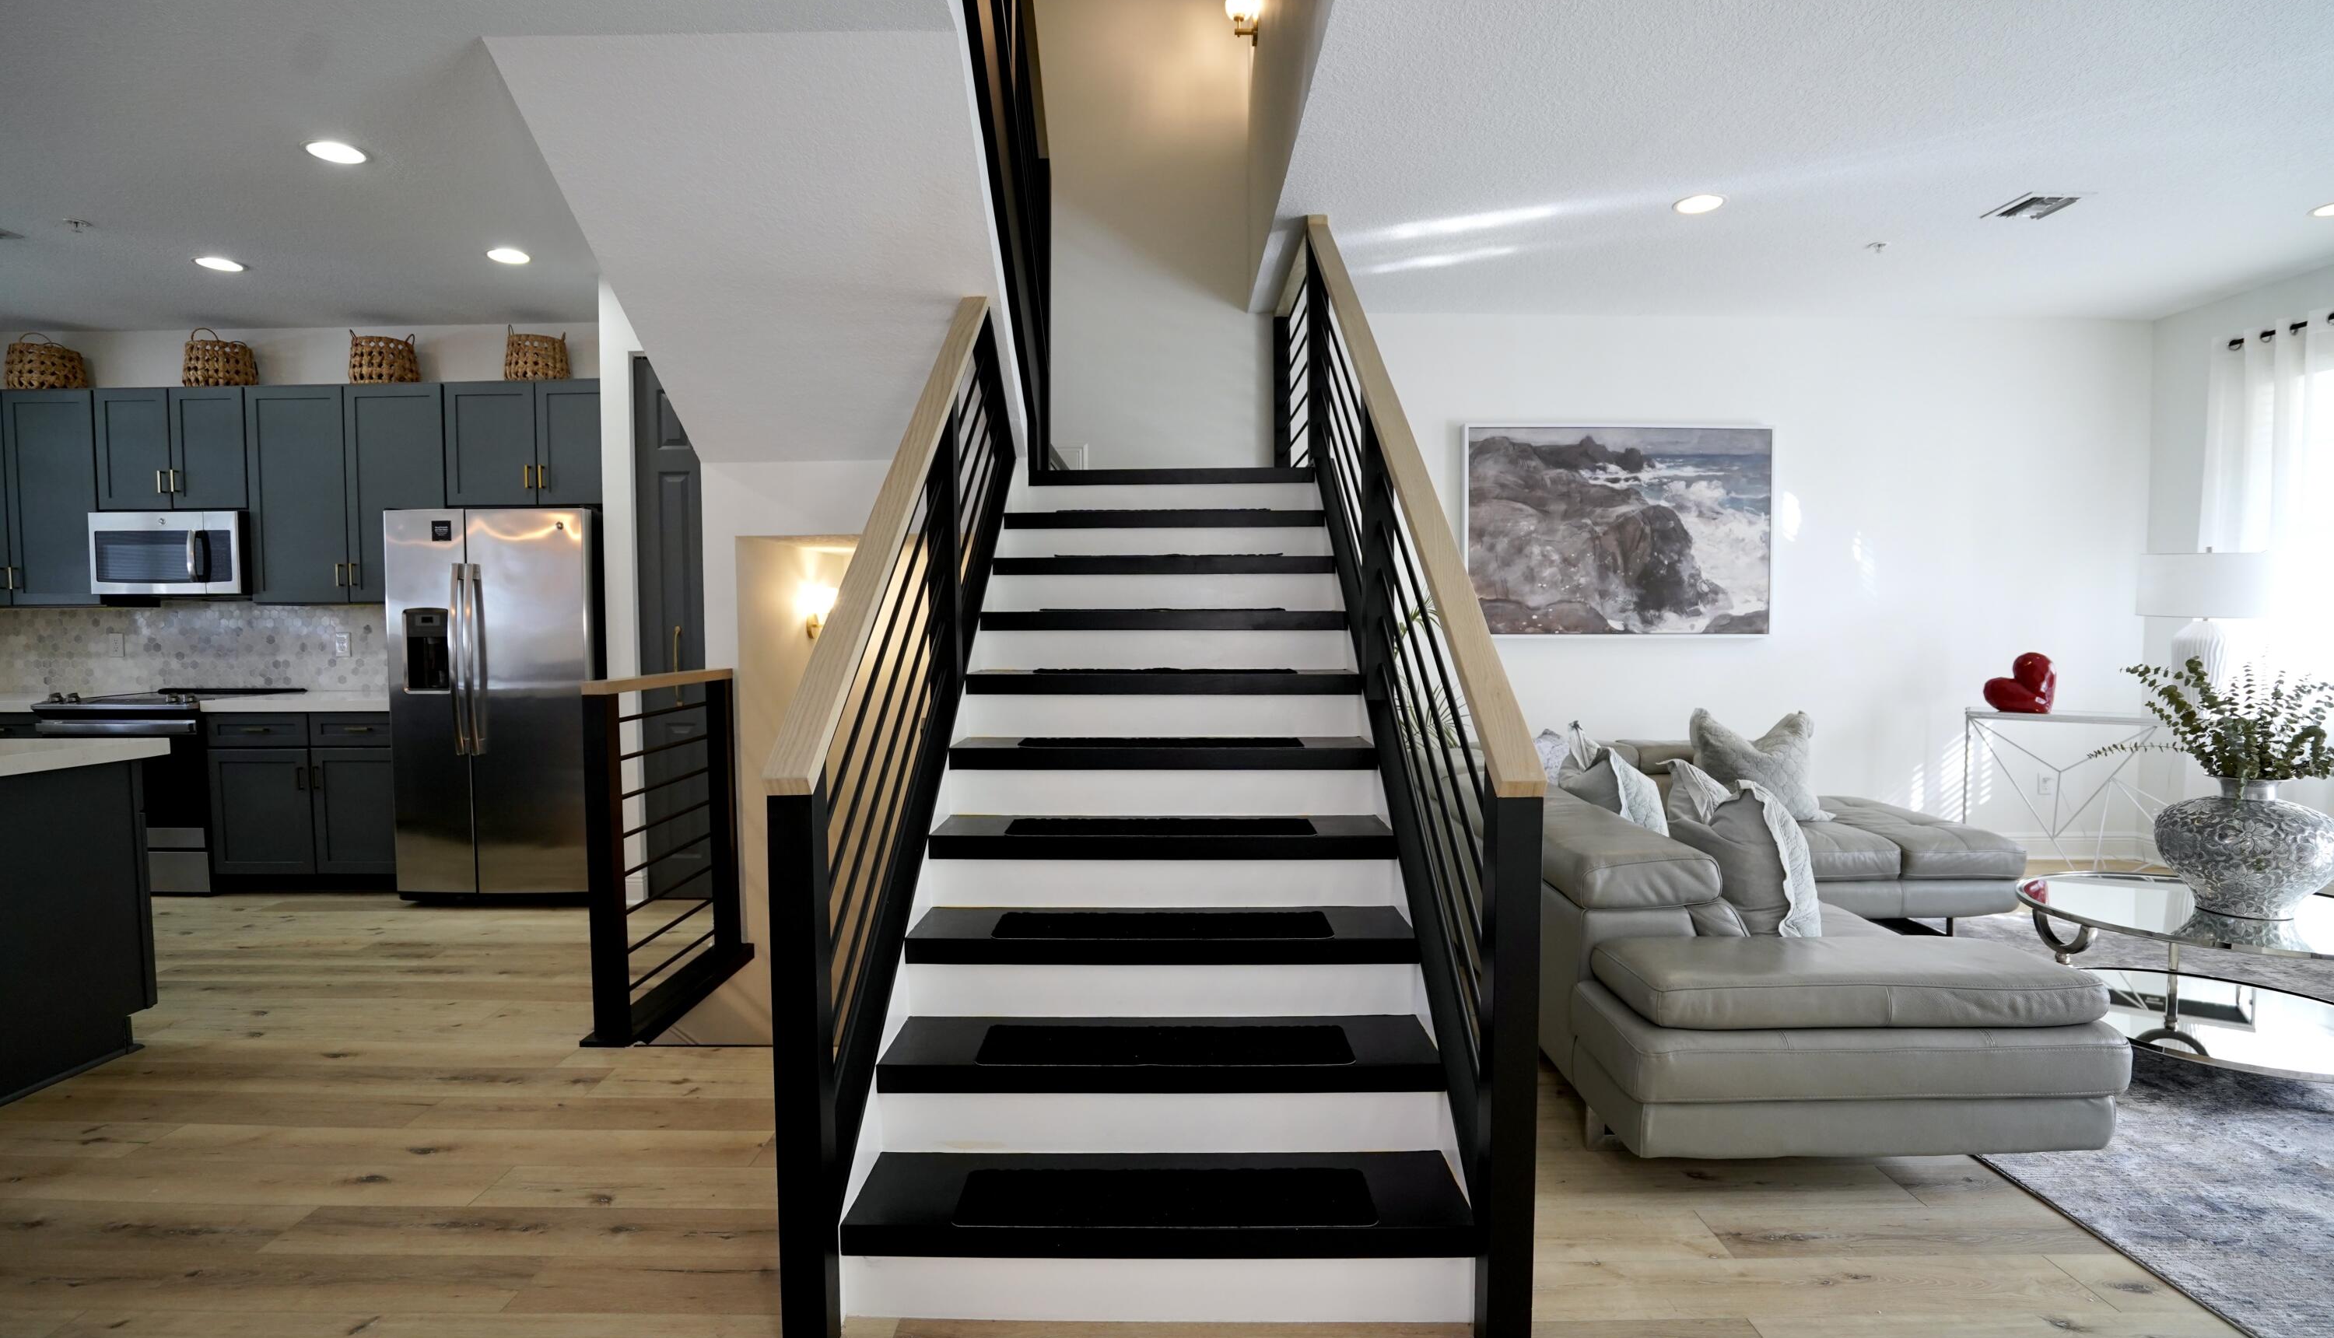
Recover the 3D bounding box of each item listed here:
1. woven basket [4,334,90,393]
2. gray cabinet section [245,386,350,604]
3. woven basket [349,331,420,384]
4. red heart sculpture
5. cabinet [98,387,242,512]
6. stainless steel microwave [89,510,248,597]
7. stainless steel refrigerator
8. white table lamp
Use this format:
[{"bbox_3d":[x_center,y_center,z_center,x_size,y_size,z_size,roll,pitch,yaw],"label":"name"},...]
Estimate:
[{"bbox_3d":[-5.505,-1.511,5.100,0.310,0.285,0.290,0,3,1],"label":"woven basket"},{"bbox_3d":[-4.245,-0.854,5.238,0.485,1.061,0.330,0,2,1],"label":"gray cabinet section"},{"bbox_3d":[-3.978,-1.563,5.267,0.290,0.297,0.290,0,3,0],"label":"woven basket"},{"bbox_3d":[4.205,0.068,5.117,0.290,0.295,0.160,1,3,27],"label":"red heart sculpture"},{"bbox_3d":[-4.767,-1.064,5.125,0.735,0.600,0.330,0,3,1],"label":"cabinet"},{"bbox_3d":[-4.697,-0.550,5.070,0.745,0.420,0.400,0,3,1],"label":"stainless steel microwave"},{"bbox_3d":[-2.988,0.160,4.970,0.905,1.750,0.780,0,3,1],"label":"stainless steel refrigerator"},{"bbox_3d":[4.728,-0.155,4.751,0.440,0.788,0.440,0,3,0],"label":"white table lamp"}]

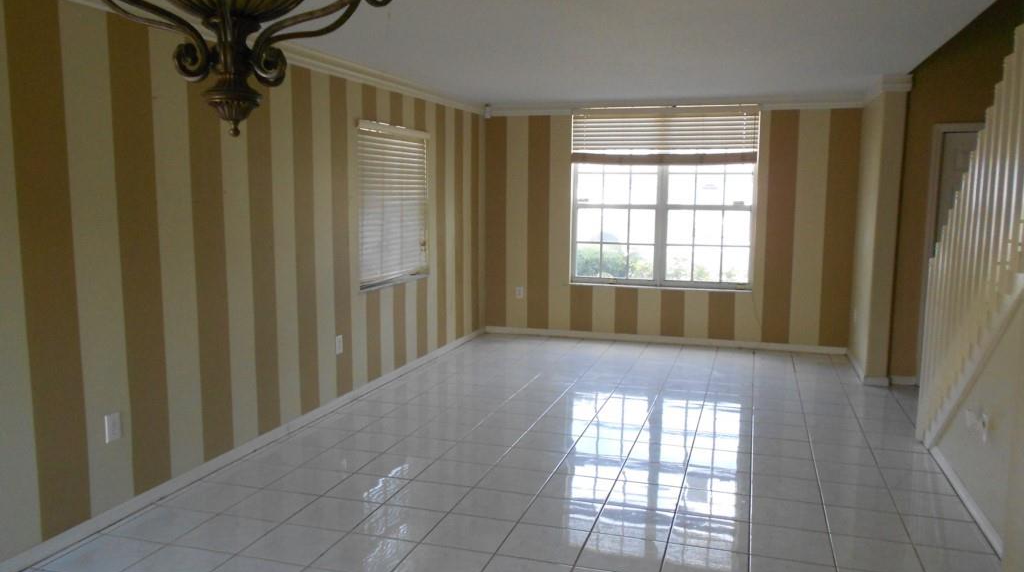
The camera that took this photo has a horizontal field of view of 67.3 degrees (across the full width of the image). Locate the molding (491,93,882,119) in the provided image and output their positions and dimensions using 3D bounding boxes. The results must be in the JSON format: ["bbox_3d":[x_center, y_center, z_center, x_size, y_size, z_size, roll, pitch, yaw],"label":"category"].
[{"bbox_3d":[1.444,-1.760,7.556,3.650,0.120,0.075,2,7,17],"label":"molding"}]

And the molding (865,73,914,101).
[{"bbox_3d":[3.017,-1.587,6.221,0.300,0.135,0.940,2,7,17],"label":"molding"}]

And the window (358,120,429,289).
[{"bbox_3d":[-0.929,-0.642,6.255,0.090,1.250,1.275,2,7,17],"label":"window"}]

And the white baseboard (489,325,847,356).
[{"bbox_3d":[1.449,0.551,7.868,3.650,0.074,0.015,2,7,17],"label":"white baseboard"}]

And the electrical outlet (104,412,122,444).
[{"bbox_3d":[-1.827,0.648,3.534,0.010,0.121,0.078,2,7,17],"label":"electrical outlet"}]

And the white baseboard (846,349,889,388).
[{"bbox_3d":[3.085,0.697,6.698,0.198,0.074,1.255,2,7,17],"label":"white baseboard"}]

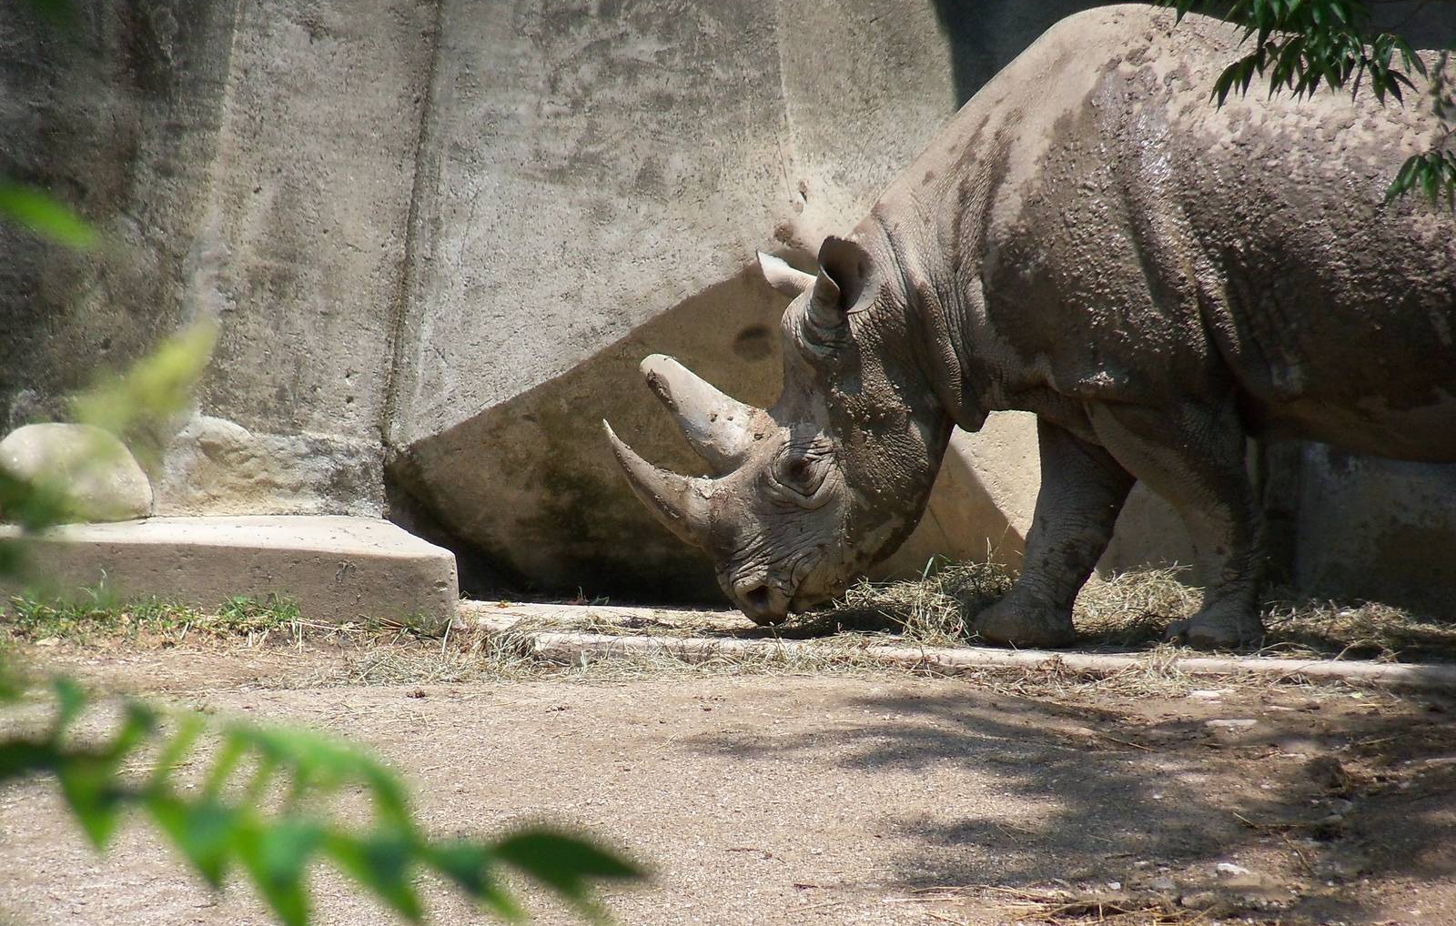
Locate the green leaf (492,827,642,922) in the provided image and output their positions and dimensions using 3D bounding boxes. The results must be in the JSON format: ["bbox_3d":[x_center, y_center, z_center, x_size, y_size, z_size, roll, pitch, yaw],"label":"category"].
[{"bbox_3d":[-0.093,0.238,8.500,0.087,0.052,0.045,0,7,0],"label":"green leaf"}]

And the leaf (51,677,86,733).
[{"bbox_3d":[-0.381,0.140,8.500,0.021,0.033,0.025,0,7,0],"label":"leaf"}]

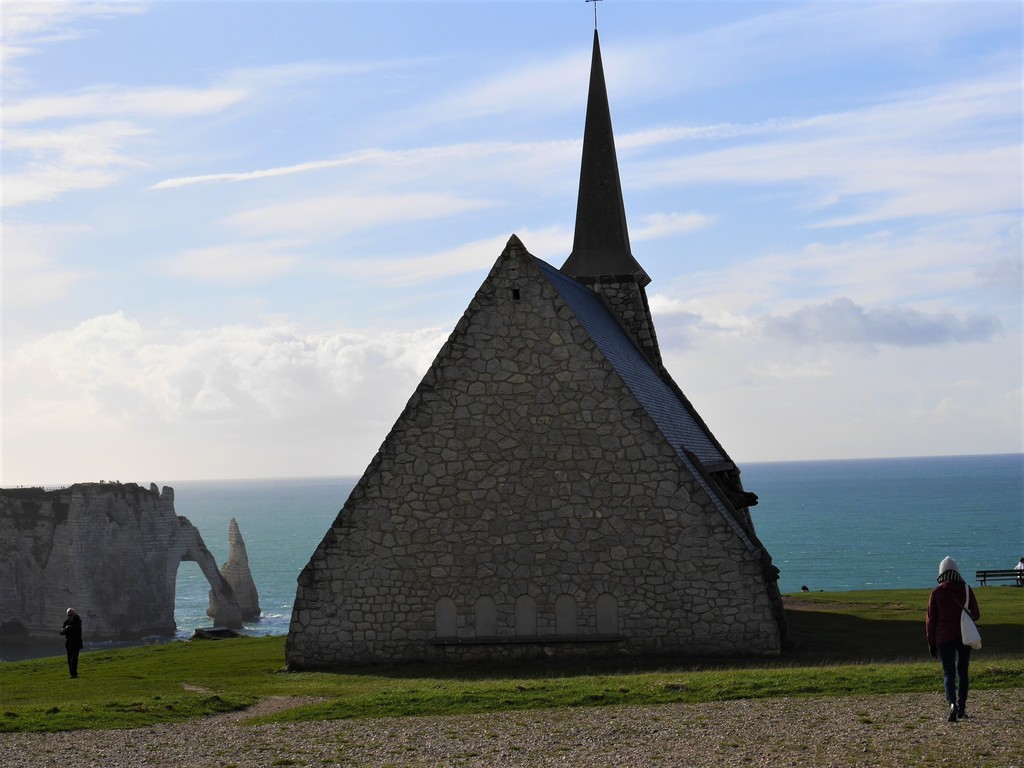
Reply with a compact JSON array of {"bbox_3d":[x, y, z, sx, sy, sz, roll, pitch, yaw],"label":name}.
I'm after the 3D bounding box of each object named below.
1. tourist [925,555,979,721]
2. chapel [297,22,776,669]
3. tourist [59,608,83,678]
[{"bbox_3d":[4.550,2.618,22.561,0.540,1.680,0.420,-2,-2,2],"label":"tourist"},{"bbox_3d":[1.494,-1.895,53.367,10.300,16.200,16.400,-2,-2,9],"label":"chapel"},{"bbox_3d":[-10.965,6.453,54.489,0.500,1.730,0.500,-1,-2,-24],"label":"tourist"}]

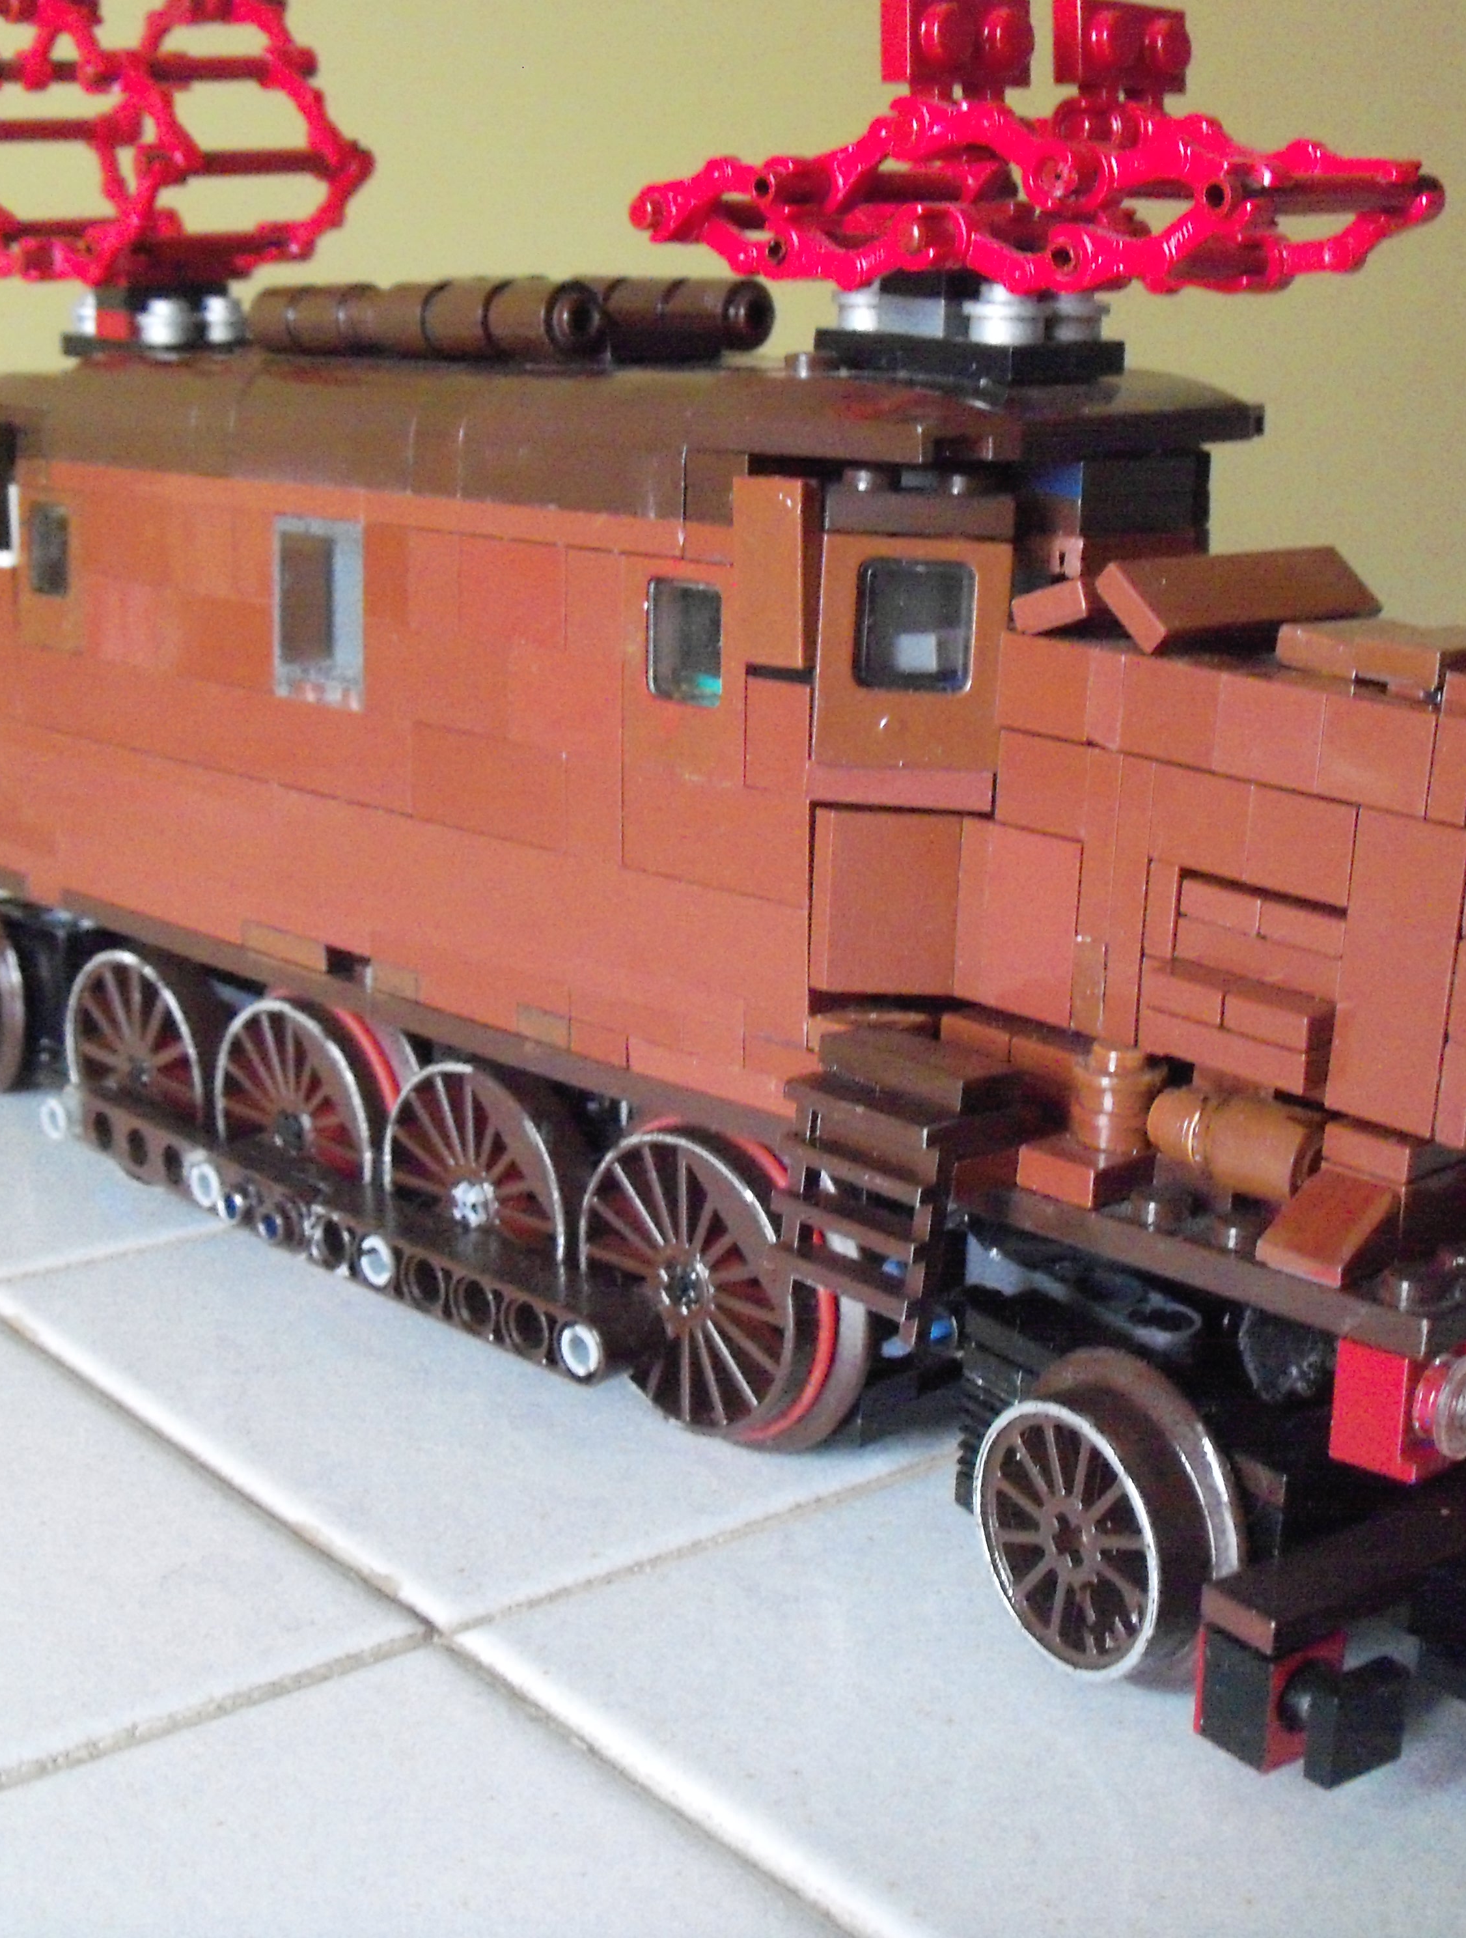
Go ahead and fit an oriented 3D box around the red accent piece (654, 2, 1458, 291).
[{"bbox_3d":[0.026,-0.072,0.230,0.037,0.025,0.068,-13,20,-43],"label":"red accent piece"}]

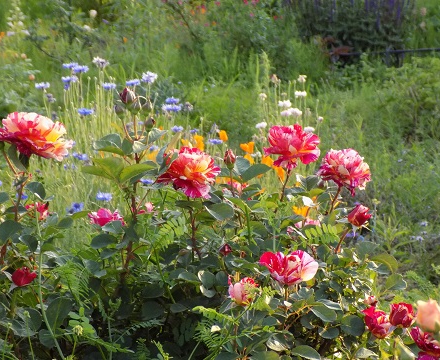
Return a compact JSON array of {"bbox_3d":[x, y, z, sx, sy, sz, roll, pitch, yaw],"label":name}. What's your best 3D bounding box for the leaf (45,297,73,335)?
[{"bbox_3d":[-0.212,0.178,2.400,0.035,0.048,0.016,0,12,0],"label":"leaf"}]

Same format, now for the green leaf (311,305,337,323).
[{"bbox_3d":[0.141,0.182,2.500,0.038,0.008,0.027,33,51,17],"label":"green leaf"}]

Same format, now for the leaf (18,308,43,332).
[{"bbox_3d":[-0.260,0.192,2.500,0.034,0.031,0.022,0,11,0],"label":"leaf"}]

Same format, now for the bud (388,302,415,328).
[{"bbox_3d":[0.243,0.181,2.450,0.034,0.034,0.034,0,11,0],"label":"bud"}]

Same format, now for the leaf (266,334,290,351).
[{"bbox_3d":[0.080,0.223,2.500,0.036,0.009,0.026,24,60,23],"label":"leaf"}]

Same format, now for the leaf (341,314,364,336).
[{"bbox_3d":[0.183,0.201,2.530,0.034,0.029,0.008,12,-23,5],"label":"leaf"}]

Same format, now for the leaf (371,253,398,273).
[{"bbox_3d":[0.265,0.133,2.950,0.047,0.014,0.030,29,31,7],"label":"leaf"}]

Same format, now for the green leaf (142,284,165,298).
[{"bbox_3d":[-0.095,0.158,2.600,0.031,0.016,0.022,0,14,0],"label":"green leaf"}]

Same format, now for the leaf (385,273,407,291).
[{"bbox_3d":[0.249,0.144,2.600,0.032,0.024,0.022,0,11,0],"label":"leaf"}]

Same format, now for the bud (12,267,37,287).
[{"bbox_3d":[-0.277,0.138,2.600,0.035,0.026,0.032,0,14,0],"label":"bud"}]

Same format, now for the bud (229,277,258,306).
[{"bbox_3d":[0.029,0.146,2.400,0.036,0.038,0.036,0,12,0],"label":"bud"}]

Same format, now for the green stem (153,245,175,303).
[{"bbox_3d":[-0.077,0.129,2.500,0.006,0.078,0.006,-20,6,0],"label":"green stem"}]

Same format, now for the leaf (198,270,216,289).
[{"bbox_3d":[-0.017,0.133,2.450,0.023,0.023,0.012,-2,12,-10],"label":"leaf"}]

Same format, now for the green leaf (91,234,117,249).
[{"bbox_3d":[-0.166,0.087,2.600,0.037,0.008,0.026,-12,52,-9],"label":"green leaf"}]

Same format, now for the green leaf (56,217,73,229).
[{"bbox_3d":[-0.212,0.058,2.500,0.021,0.016,0.014,0,12,0],"label":"green leaf"}]

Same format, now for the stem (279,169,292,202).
[{"bbox_3d":[0.097,0.008,2.720,0.018,0.049,0.012,0,14,0],"label":"stem"}]

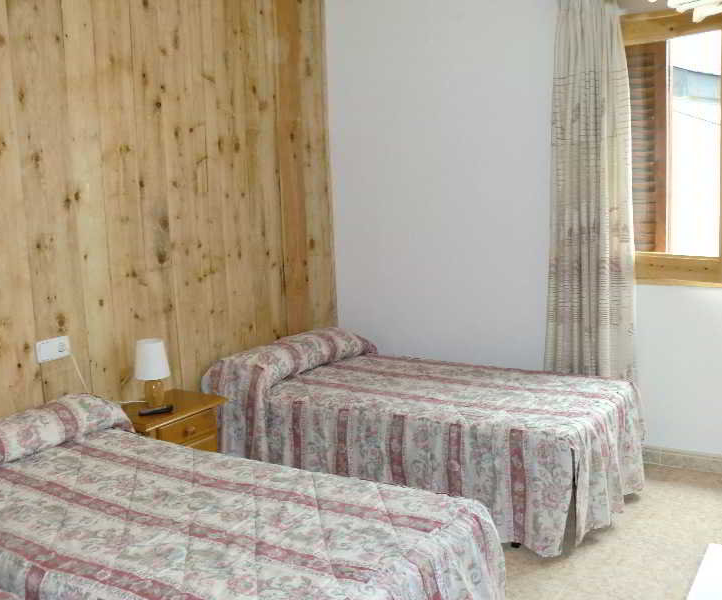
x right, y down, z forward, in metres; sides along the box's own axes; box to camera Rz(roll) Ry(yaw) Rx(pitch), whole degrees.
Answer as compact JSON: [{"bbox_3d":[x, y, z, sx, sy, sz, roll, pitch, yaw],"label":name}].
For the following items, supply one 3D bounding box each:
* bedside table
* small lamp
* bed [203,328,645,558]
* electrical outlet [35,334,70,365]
[{"bbox_3d":[-0.899,0.748,3.609,0.420,0.526,0.483,3,9,33],"label":"bedside table"},{"bbox_3d":[-0.939,0.328,3.637,0.158,0.300,0.158,3,9,33],"label":"small lamp"},{"bbox_3d":[0.300,0.583,4.004,1.929,0.595,1.087,3,9,33],"label":"bed"},{"bbox_3d":[-1.279,0.207,3.377,0.012,0.084,0.157,3,9,33],"label":"electrical outlet"}]

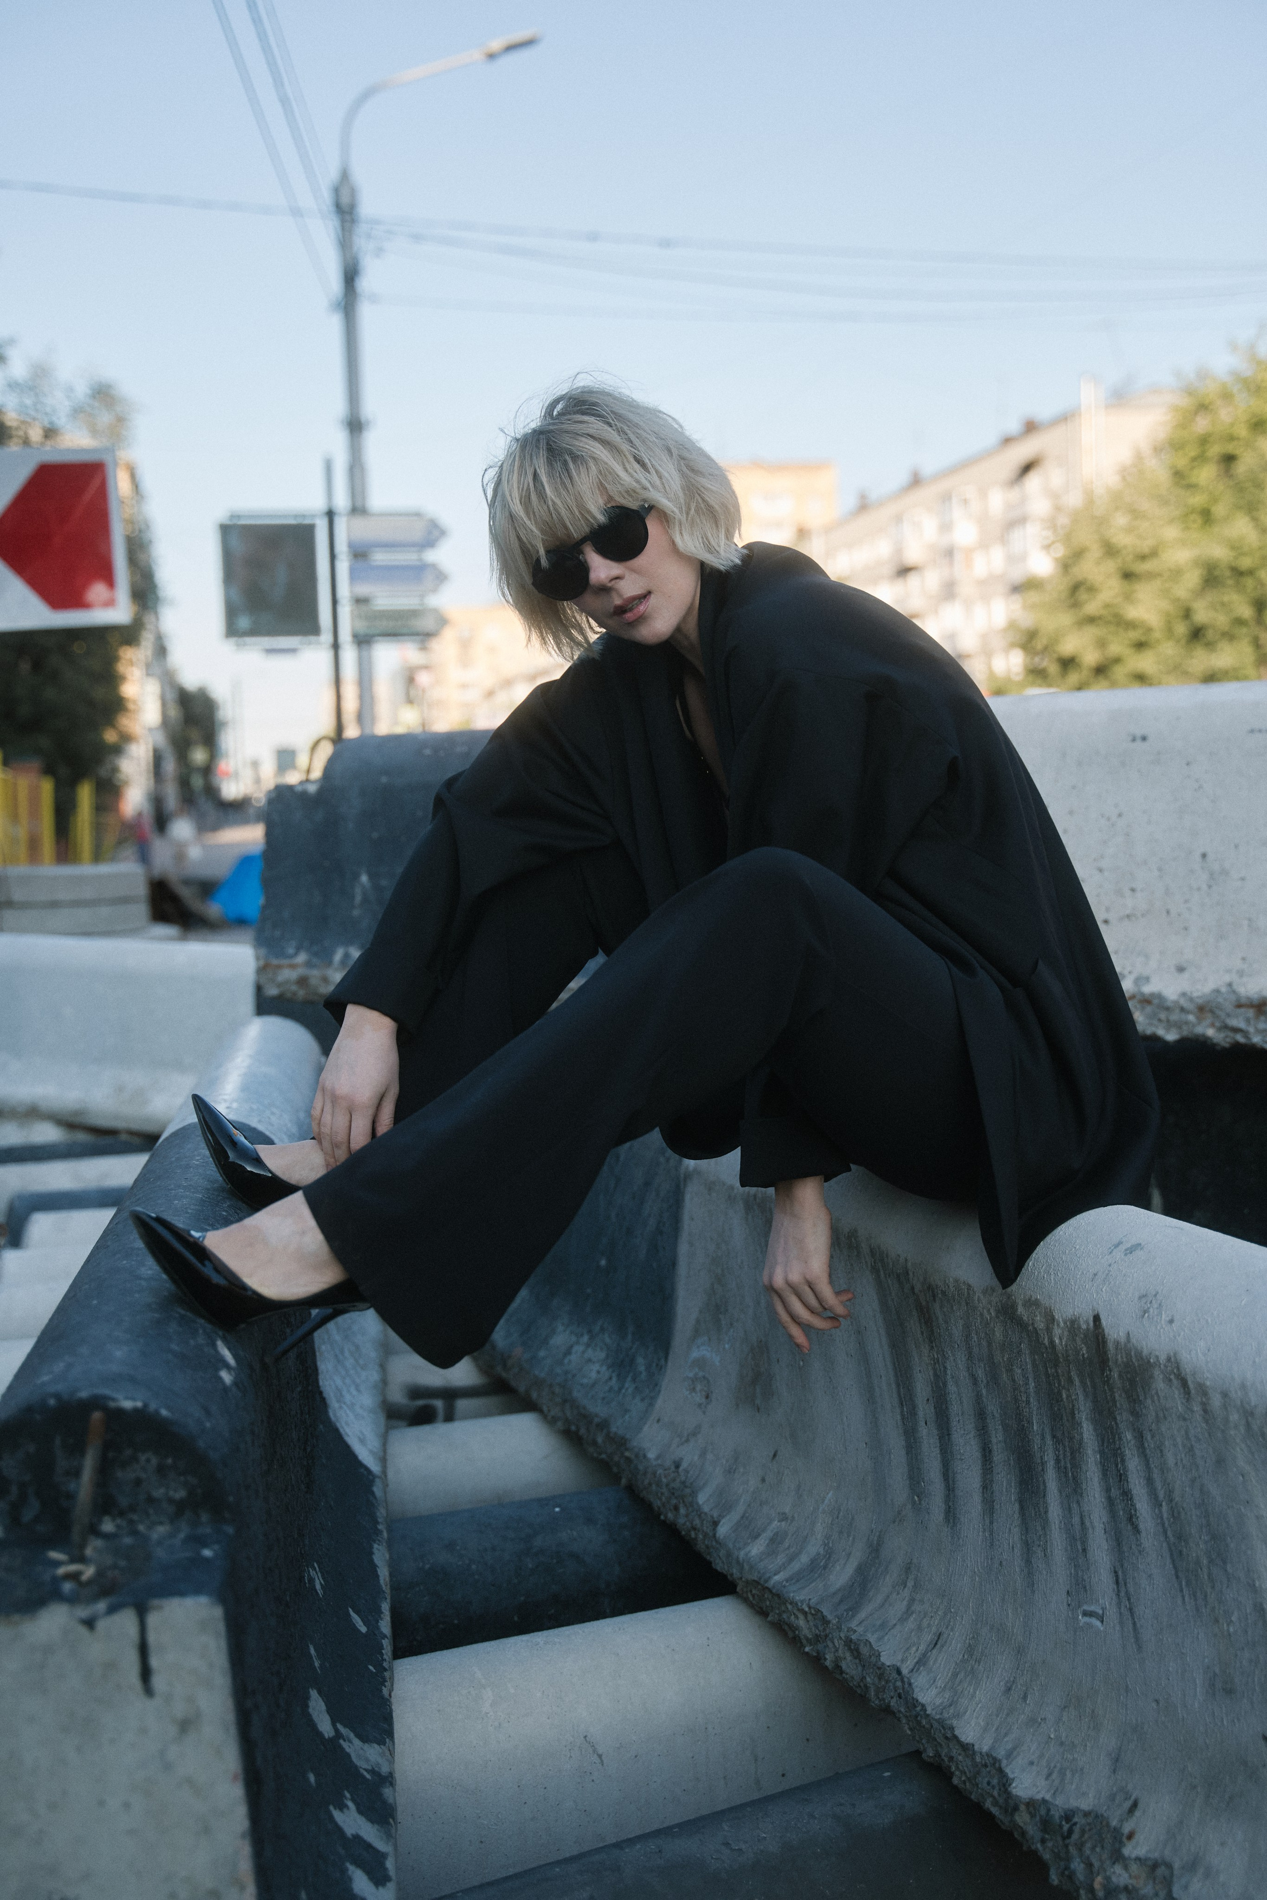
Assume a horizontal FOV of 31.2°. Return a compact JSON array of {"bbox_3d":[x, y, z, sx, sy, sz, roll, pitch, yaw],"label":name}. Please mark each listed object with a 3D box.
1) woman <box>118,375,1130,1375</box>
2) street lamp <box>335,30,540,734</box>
[{"bbox_3d":[-0.003,-0.095,2.142,1.018,0.859,0.763,-4,5,-28],"label":"woman"},{"bbox_3d":[-2.211,-5.499,27.461,2.517,11.080,0.340,-2,4,-10],"label":"street lamp"}]

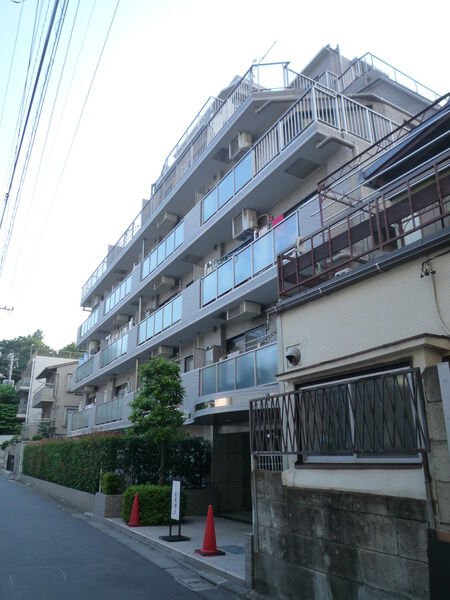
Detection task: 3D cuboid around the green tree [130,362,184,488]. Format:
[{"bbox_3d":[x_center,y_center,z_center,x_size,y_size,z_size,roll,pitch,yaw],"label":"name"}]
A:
[{"bbox_3d":[-1.787,3.532,11.854,1.500,4.100,1.500,11,-22,-29],"label":"green tree"}]

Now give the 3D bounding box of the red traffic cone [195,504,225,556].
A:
[{"bbox_3d":[-0.241,3.766,7.132,0.390,0.705,0.410,11,-22,-28],"label":"red traffic cone"}]

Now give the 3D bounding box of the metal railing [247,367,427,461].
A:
[{"bbox_3d":[1.015,1.358,4.758,0.070,0.765,2.660,11,-22,-28],"label":"metal railing"}]

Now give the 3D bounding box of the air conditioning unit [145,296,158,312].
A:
[{"bbox_3d":[-3.329,0.249,19.625,0.290,0.560,0.700,11,-22,-29],"label":"air conditioning unit"}]

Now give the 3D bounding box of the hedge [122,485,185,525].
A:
[{"bbox_3d":[-1.688,4.843,10.262,1.070,0.780,1.250,11,-22,-28],"label":"hedge"}]

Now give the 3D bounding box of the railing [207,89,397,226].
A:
[{"bbox_3d":[1.842,-3.394,12.601,2.750,1.038,5.450,11,-22,-28],"label":"railing"}]

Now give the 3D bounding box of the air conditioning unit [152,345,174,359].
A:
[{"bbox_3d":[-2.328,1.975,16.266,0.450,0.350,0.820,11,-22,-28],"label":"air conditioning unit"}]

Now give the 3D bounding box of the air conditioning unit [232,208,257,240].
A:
[{"bbox_3d":[0.586,-2.258,12.848,0.300,0.660,0.800,11,-22,-29],"label":"air conditioning unit"}]

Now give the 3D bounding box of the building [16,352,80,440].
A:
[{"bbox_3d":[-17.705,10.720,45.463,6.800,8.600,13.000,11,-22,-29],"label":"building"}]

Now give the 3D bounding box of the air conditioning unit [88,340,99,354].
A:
[{"bbox_3d":[-8.100,2.899,26.762,0.300,0.660,0.800,11,-22,-29],"label":"air conditioning unit"}]

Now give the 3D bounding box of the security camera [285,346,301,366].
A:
[{"bbox_3d":[0.840,0.689,5.251,0.140,0.195,0.150,11,-22,-28],"label":"security camera"}]

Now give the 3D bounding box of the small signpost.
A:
[{"bbox_3d":[-0.926,4.033,8.364,0.450,1.030,0.460,11,-22,-28],"label":"small signpost"}]

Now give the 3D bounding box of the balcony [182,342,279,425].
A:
[{"bbox_3d":[0.463,2.384,11.566,1.300,1.420,5.400,11,-22,-29],"label":"balcony"}]

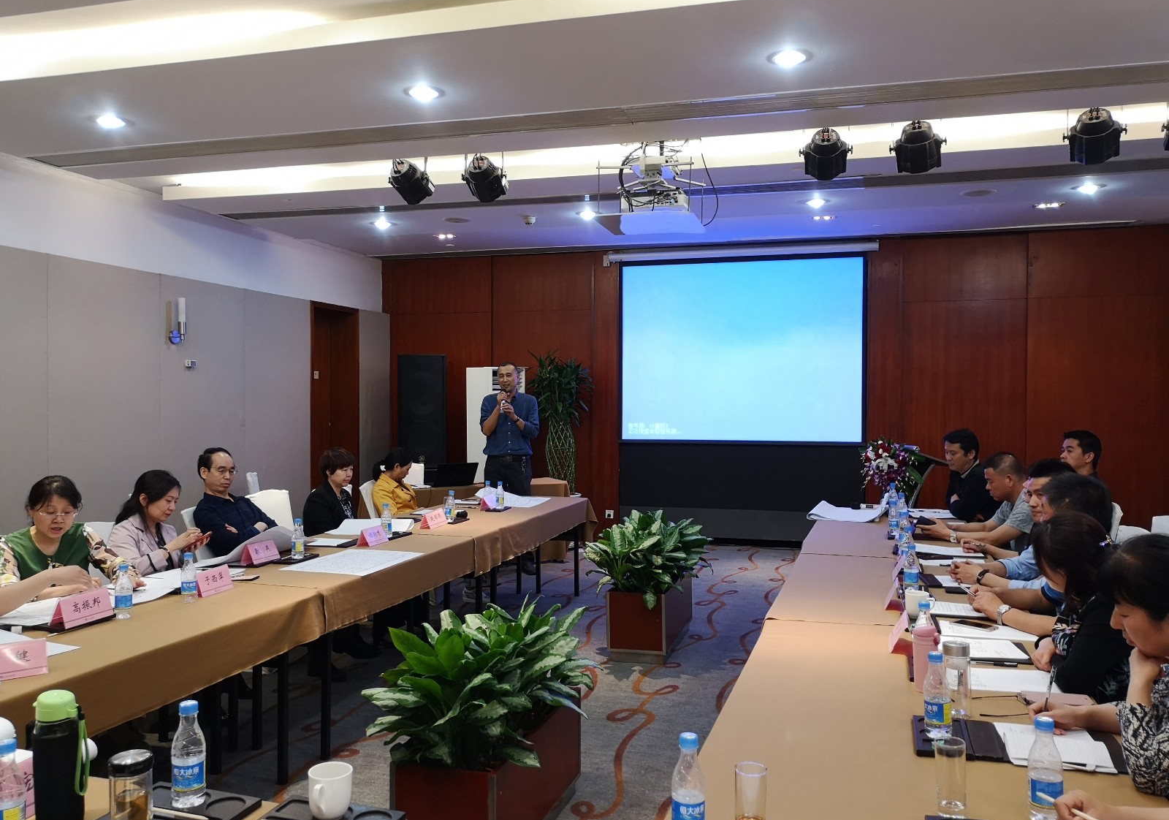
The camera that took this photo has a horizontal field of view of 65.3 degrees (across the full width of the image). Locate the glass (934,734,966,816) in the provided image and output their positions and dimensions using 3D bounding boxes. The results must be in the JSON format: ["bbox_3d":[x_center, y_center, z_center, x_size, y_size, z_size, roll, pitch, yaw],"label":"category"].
[{"bbox_3d":[0.677,0.675,1.677,0.054,0.130,0.054,1,1,18],"label":"glass"}]

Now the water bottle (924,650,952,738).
[{"bbox_3d":[0.793,0.635,2.043,0.058,0.183,0.058,1,1,18],"label":"water bottle"}]

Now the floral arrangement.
[{"bbox_3d":[2.419,0.444,7.200,0.500,0.460,0.400,1,1,30],"label":"floral arrangement"}]

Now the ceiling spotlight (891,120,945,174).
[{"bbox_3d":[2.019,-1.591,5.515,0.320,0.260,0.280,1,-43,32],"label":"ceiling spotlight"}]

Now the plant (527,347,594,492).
[{"bbox_3d":[-0.228,0.394,9.250,0.640,1.970,0.640,0,1,0],"label":"plant"}]

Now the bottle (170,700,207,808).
[{"bbox_3d":[-0.744,0.643,1.717,0.062,0.190,0.062,1,1,17],"label":"bottle"}]

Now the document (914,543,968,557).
[{"bbox_3d":[1.889,0.728,4.748,0.300,0.012,0.230,1,1,17],"label":"document"}]

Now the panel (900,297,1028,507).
[{"bbox_3d":[3.660,0.124,8.840,1.130,2.380,0.040,1,1,17],"label":"panel"}]

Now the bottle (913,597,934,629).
[{"bbox_3d":[1.042,0.676,2.800,0.062,0.192,0.062,0,1,18],"label":"bottle"}]

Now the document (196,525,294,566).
[{"bbox_3d":[-1.700,0.673,4.600,0.360,0.130,0.450,0,1,20],"label":"document"}]

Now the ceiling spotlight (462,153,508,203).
[{"bbox_3d":[-0.657,-1.530,6.050,0.310,0.270,0.280,0,-28,9],"label":"ceiling spotlight"}]

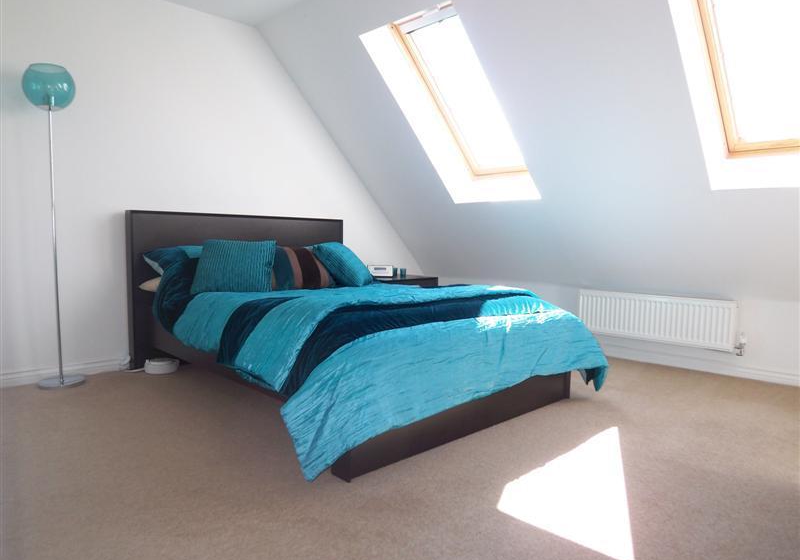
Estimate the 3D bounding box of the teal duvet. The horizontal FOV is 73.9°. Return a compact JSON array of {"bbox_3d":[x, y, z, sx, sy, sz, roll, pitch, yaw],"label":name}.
[{"bbox_3d":[-0.198,0.265,2.901,1.922,0.584,1.871,-3,6,-45],"label":"teal duvet"}]

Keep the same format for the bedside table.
[{"bbox_3d":[-0.105,0.234,4.532,0.443,0.511,0.714,5,6,44],"label":"bedside table"}]

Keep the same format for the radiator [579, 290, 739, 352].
[{"bbox_3d":[1.741,0.257,3.682,1.006,0.317,0.085,5,6,44],"label":"radiator"}]

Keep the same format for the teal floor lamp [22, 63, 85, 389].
[{"bbox_3d":[-1.880,-0.276,2.907,0.245,1.710,0.245,5,6,44],"label":"teal floor lamp"}]

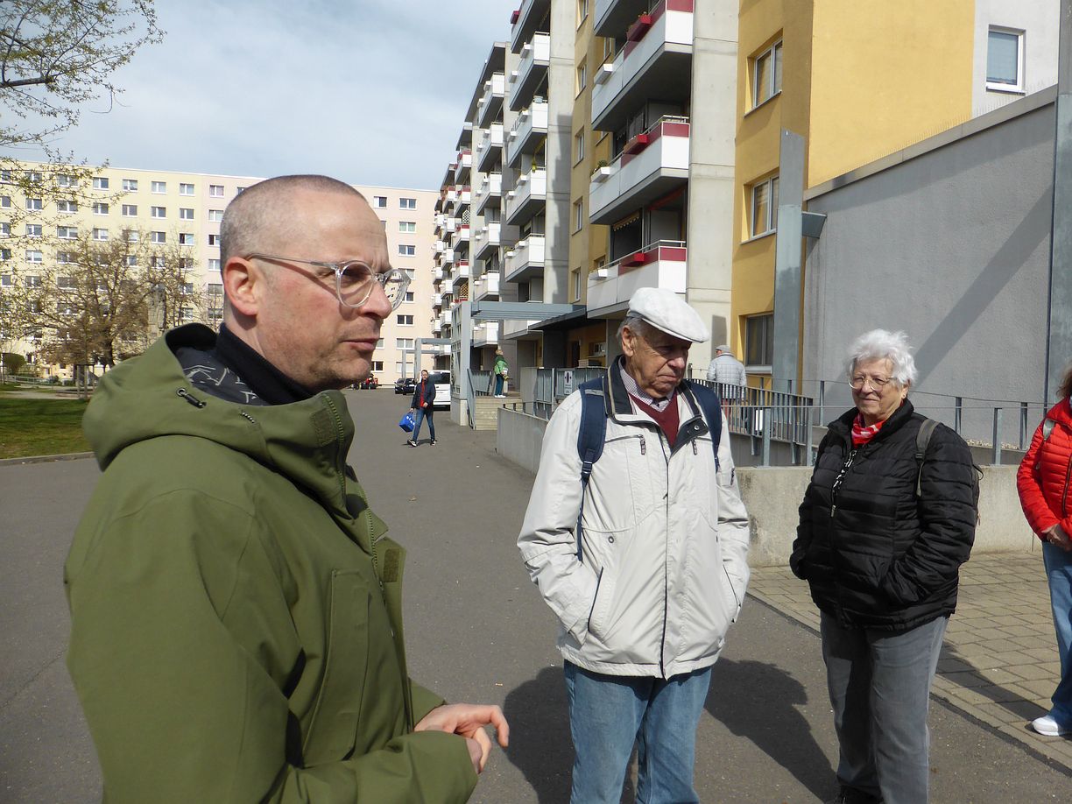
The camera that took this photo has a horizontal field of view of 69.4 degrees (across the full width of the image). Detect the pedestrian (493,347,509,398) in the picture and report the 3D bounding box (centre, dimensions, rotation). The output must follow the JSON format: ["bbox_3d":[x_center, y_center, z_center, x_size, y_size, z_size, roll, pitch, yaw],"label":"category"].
[{"bbox_3d":[-1.196,-0.948,26.100,0.480,1.640,0.500,1,2,-5],"label":"pedestrian"}]

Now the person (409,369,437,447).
[{"bbox_3d":[-2.637,0.136,18.000,0.560,1.760,0.620,3,2,38],"label":"person"}]

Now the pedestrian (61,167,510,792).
[{"bbox_3d":[-0.275,0.620,0.920,0.500,1.770,0.600,1,2,-4],"label":"pedestrian"}]

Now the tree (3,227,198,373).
[{"bbox_3d":[-26.796,-5.620,48.000,11.000,10.500,10.500,0,2,-29],"label":"tree"}]

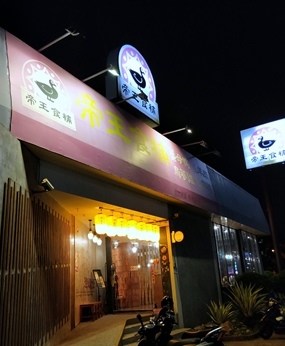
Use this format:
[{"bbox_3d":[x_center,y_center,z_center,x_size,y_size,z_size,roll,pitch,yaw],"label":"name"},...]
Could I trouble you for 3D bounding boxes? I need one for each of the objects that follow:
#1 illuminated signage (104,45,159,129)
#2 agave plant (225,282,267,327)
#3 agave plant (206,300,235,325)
[{"bbox_3d":[-0.234,-2.878,10.595,0.320,2.270,2.250,-15,-22,30],"label":"illuminated signage"},{"bbox_3d":[3.340,4.239,10.843,1.300,1.360,1.300,-15,-22,30],"label":"agave plant"},{"bbox_3d":[2.455,4.452,10.707,0.880,0.780,0.880,-15,-22,30],"label":"agave plant"}]

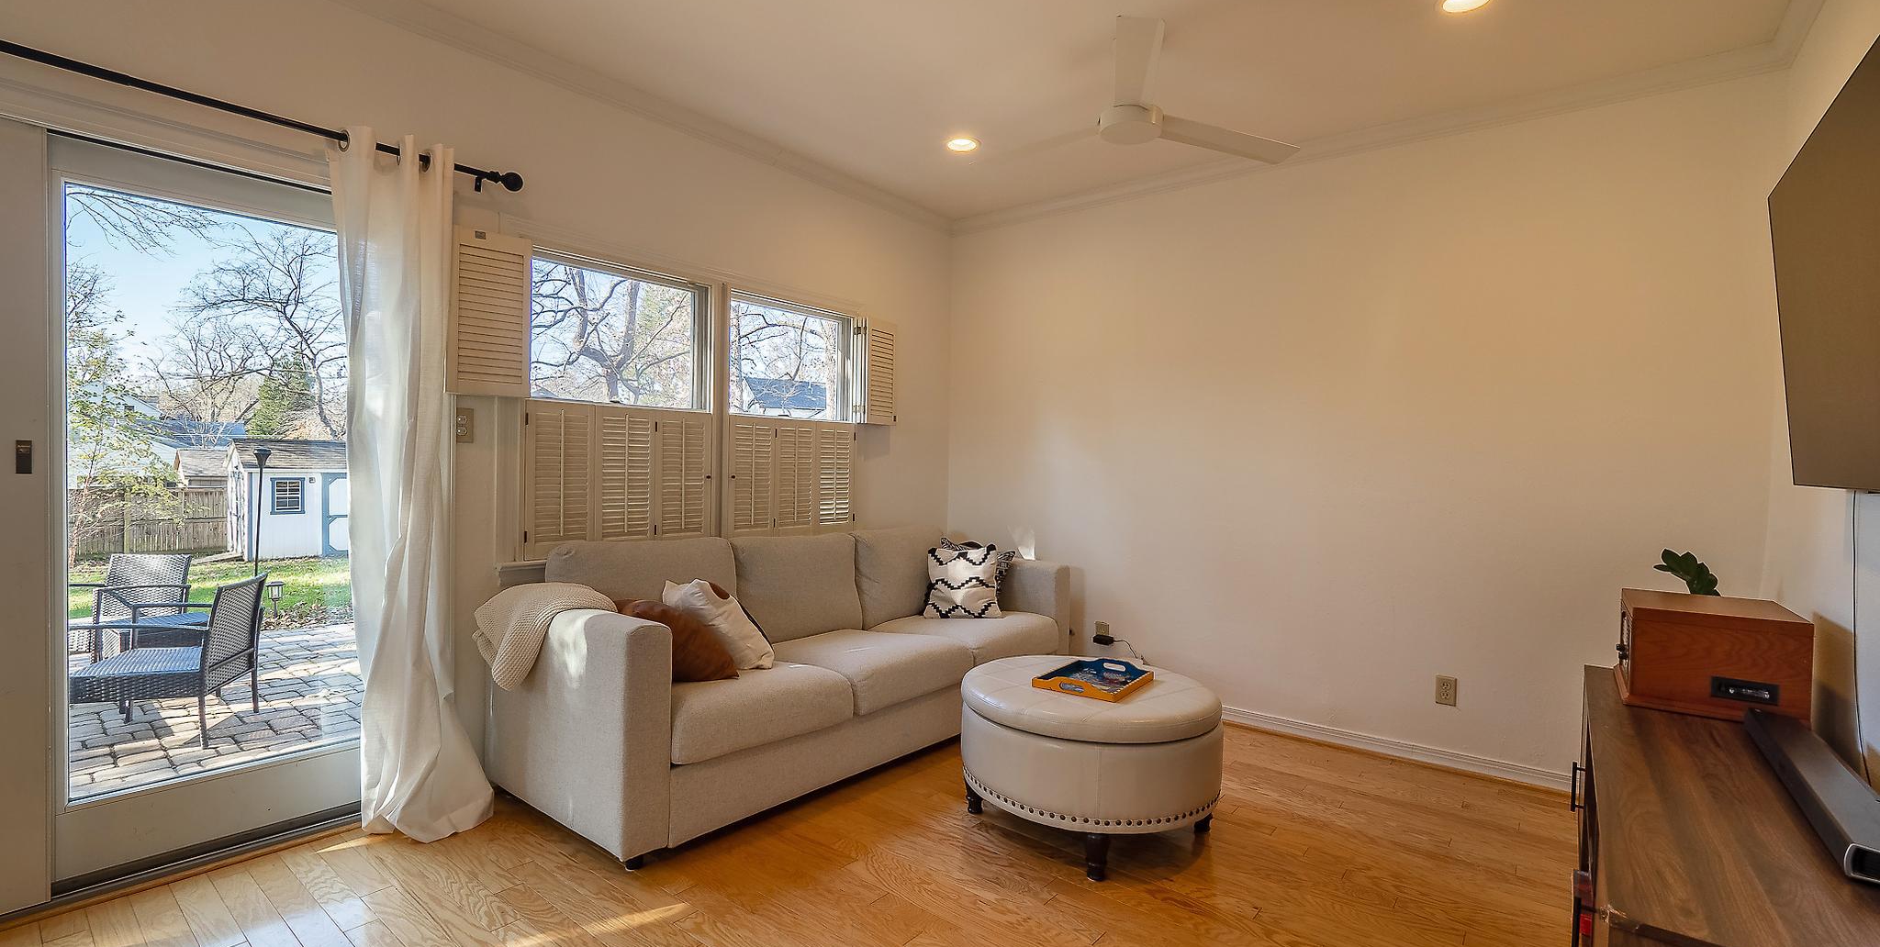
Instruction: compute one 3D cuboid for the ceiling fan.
[{"bbox_3d":[0.624,-1.306,2.496,1.240,0.305,1.150,1,1,11],"label":"ceiling fan"}]

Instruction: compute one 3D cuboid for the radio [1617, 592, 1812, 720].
[{"bbox_3d":[2.009,0.467,2.001,0.325,0.244,0.420,2,1,39],"label":"radio"}]

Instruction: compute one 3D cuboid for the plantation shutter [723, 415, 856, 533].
[{"bbox_3d":[-0.684,0.026,3.625,0.045,0.570,0.762,2,1,40],"label":"plantation shutter"}]

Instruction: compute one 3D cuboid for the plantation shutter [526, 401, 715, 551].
[{"bbox_3d":[-1.222,0.022,2.993,0.045,0.570,0.764,2,1,40],"label":"plantation shutter"}]

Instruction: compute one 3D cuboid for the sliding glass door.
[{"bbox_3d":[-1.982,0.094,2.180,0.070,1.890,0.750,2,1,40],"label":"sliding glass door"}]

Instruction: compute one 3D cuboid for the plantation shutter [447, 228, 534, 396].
[{"bbox_3d":[-1.511,-0.534,2.555,0.045,0.548,0.252,2,1,40],"label":"plantation shutter"}]

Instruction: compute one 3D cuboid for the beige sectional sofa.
[{"bbox_3d":[-0.443,0.703,3.289,0.880,0.850,2.400,2,1,40],"label":"beige sectional sofa"}]

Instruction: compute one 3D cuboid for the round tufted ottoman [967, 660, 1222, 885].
[{"bbox_3d":[0.500,0.924,2.540,0.845,0.460,0.845,1,1,0],"label":"round tufted ottoman"}]

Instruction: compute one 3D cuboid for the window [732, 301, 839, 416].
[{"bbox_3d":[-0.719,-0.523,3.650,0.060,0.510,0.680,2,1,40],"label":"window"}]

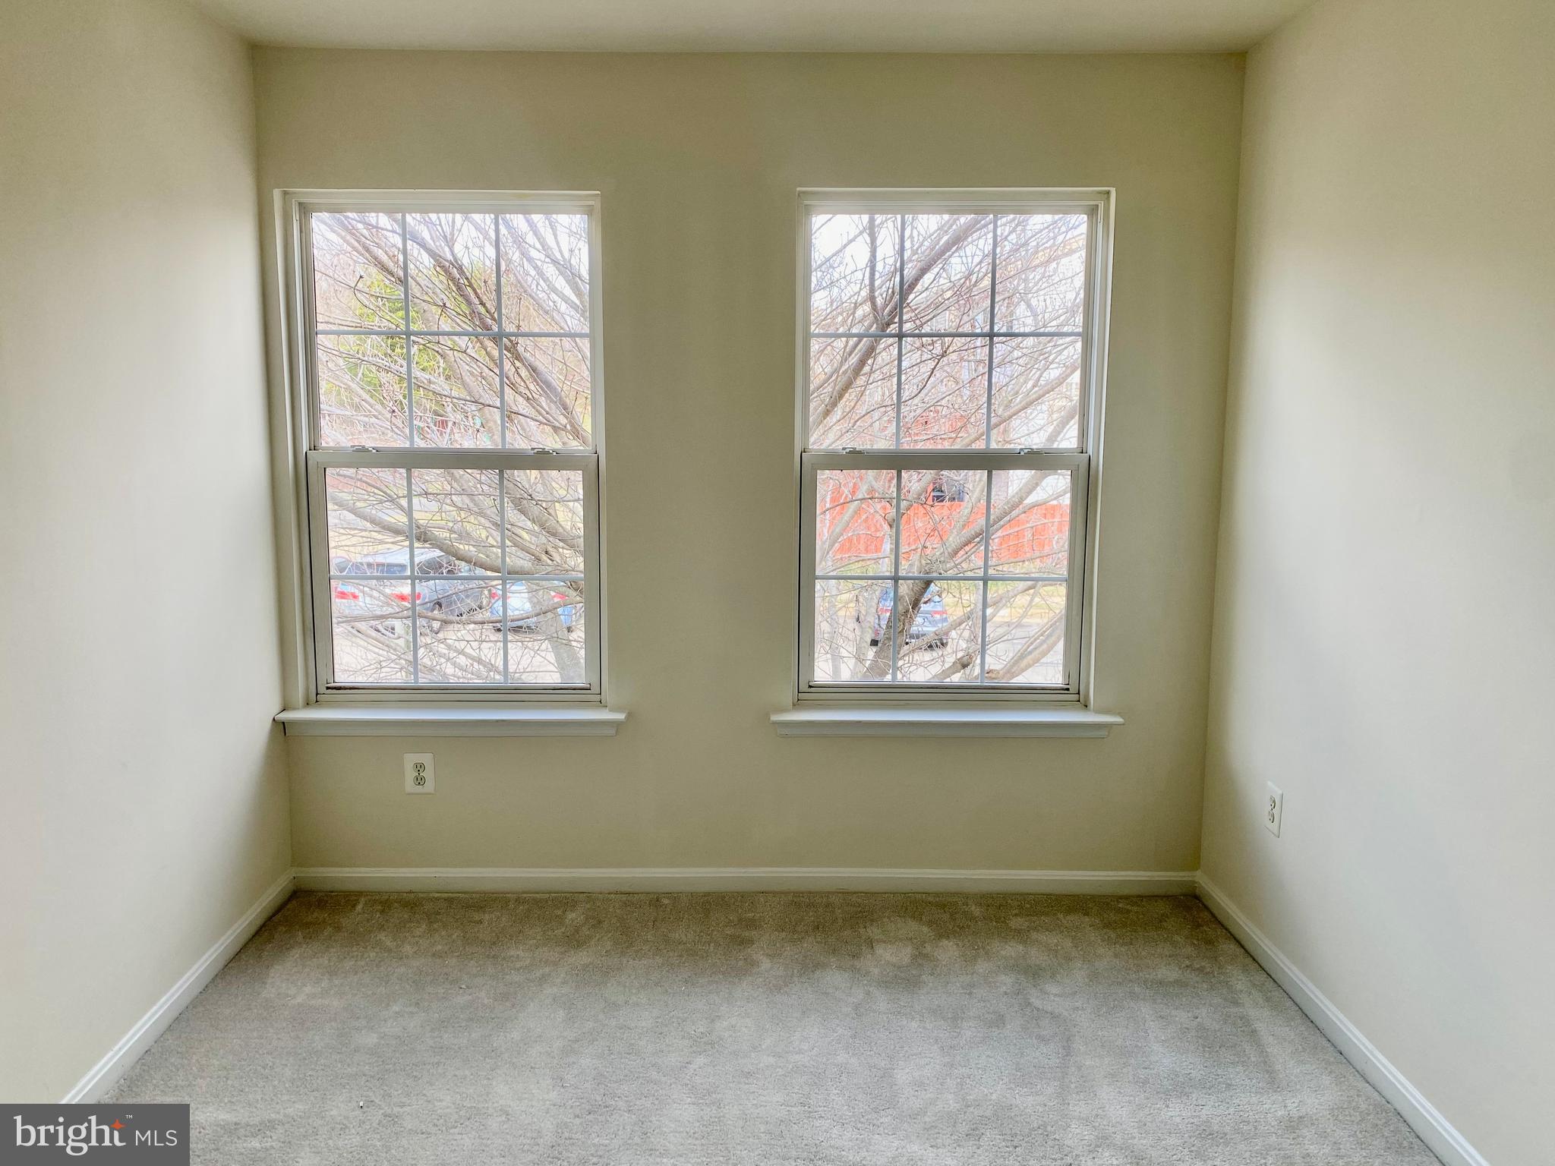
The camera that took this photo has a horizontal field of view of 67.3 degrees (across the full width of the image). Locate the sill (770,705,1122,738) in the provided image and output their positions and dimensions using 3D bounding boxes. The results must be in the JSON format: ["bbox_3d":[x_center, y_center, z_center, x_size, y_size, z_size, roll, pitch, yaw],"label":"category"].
[{"bbox_3d":[0.494,0.419,3.447,1.030,0.077,0.100,0,8,-1],"label":"sill"}]

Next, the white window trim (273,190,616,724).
[{"bbox_3d":[-0.942,-0.368,3.391,0.901,1.458,0.100,0,8,-1],"label":"white window trim"}]

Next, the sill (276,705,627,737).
[{"bbox_3d":[-0.946,0.414,3.430,1.009,0.078,0.100,0,8,-1],"label":"sill"}]

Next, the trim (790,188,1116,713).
[{"bbox_3d":[0.495,-0.362,3.378,0.900,1.496,0.100,0,8,-1],"label":"trim"}]

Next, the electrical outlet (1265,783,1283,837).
[{"bbox_3d":[1.280,0.587,3.024,0.010,0.124,0.084,0,8,-1],"label":"electrical outlet"}]

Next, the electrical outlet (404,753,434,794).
[{"bbox_3d":[-1.057,0.564,3.449,0.084,0.124,0.010,0,8,-1],"label":"electrical outlet"}]

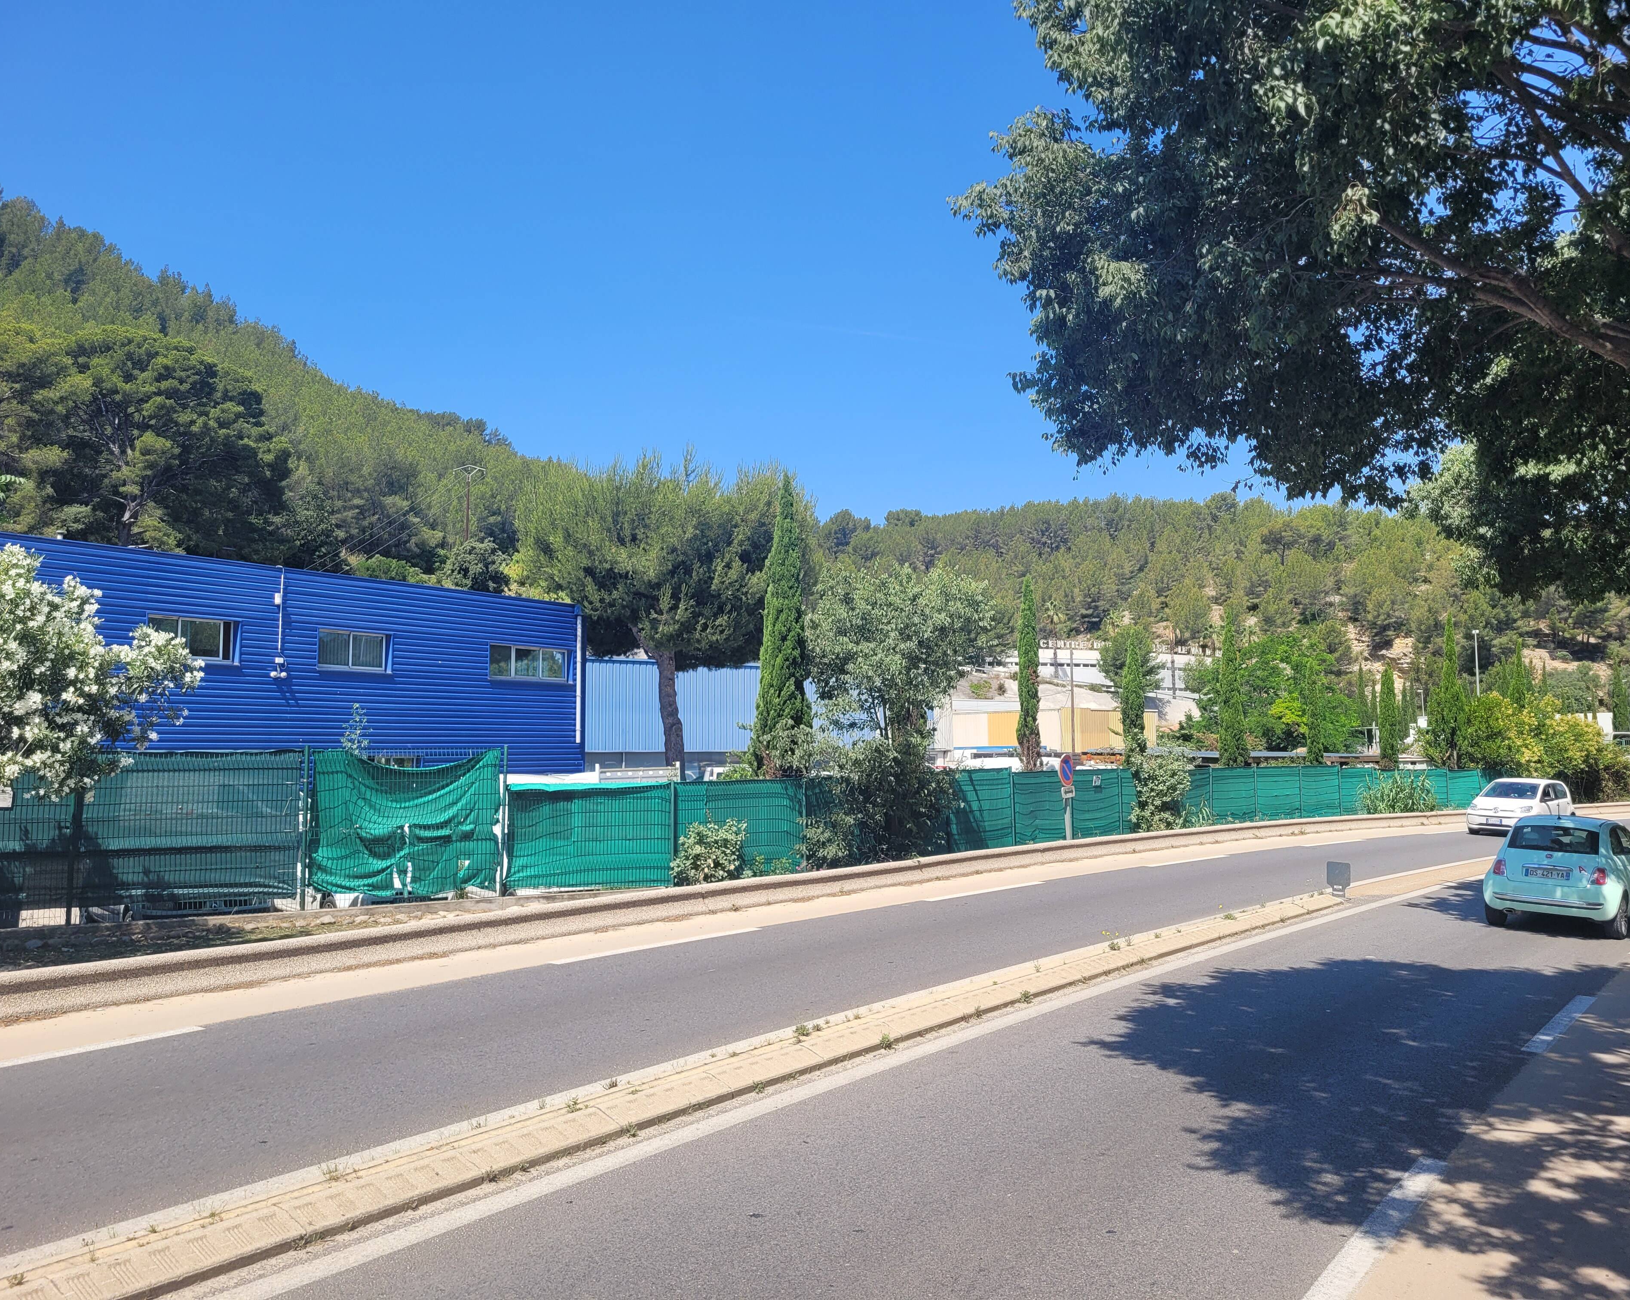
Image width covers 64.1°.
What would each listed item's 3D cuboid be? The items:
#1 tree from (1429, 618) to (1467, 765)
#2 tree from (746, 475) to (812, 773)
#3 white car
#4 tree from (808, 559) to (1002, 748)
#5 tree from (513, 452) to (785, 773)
[{"bbox_3d":[23.188,2.283,47.598,1.450,7.125,1.400,-3,-5,26],"label":"tree"},{"bbox_3d":[-0.637,0.438,22.904,1.200,7.090,1.200,0,-4,-2],"label":"tree"},{"bbox_3d":[19.150,4.210,35.200,3.580,1.500,1.645,3,-6,-40],"label":"white car"},{"bbox_3d":[1.559,1.155,22.646,3.500,5.390,3.400,-1,-4,4],"label":"tree"},{"bbox_3d":[-5.422,-0.609,46.832,10.200,13.155,9.800,0,-4,-7],"label":"tree"}]

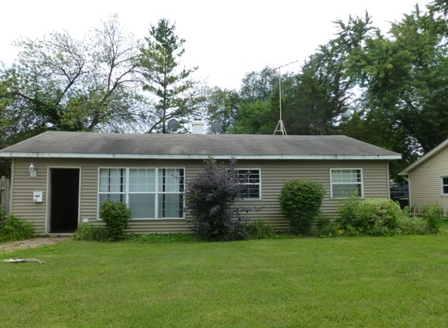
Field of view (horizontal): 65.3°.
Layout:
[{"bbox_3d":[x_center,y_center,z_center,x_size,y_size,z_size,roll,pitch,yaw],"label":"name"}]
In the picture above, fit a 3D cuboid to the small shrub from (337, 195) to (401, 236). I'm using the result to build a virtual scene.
[{"bbox_3d":[4.525,1.617,10.920,2.065,1.260,1.300,0,-4,-6],"label":"small shrub"}]

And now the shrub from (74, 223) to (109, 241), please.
[{"bbox_3d":[-3.934,2.000,10.382,0.978,0.461,0.650,0,-4,-6],"label":"shrub"}]

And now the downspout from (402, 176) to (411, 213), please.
[{"bbox_3d":[9.285,1.598,17.729,0.375,1.922,0.150,0,-4,-6],"label":"downspout"}]

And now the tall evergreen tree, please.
[{"bbox_3d":[-4.365,-4.225,28.389,5.229,15.634,5.229,0,-4,-6],"label":"tall evergreen tree"}]

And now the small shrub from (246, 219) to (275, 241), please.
[{"bbox_3d":[1.103,1.976,10.545,0.919,0.507,0.800,0,-4,-6],"label":"small shrub"}]

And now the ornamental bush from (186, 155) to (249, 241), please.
[{"bbox_3d":[-0.185,1.019,10.434,1.917,2.406,1.600,0,-4,-6],"label":"ornamental bush"}]

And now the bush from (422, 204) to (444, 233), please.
[{"bbox_3d":[6.941,1.823,11.605,0.746,0.917,0.700,0,-4,-6],"label":"bush"}]

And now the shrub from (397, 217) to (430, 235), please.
[{"bbox_3d":[6.213,2.000,11.467,1.169,0.548,0.850,0,-4,-6],"label":"shrub"}]

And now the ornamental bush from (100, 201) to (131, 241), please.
[{"bbox_3d":[-3.213,1.672,10.379,0.883,1.111,0.850,0,-4,-6],"label":"ornamental bush"}]

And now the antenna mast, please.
[{"bbox_3d":[2.631,-2.794,15.280,0.800,3.115,1.300,3,-5,-39],"label":"antenna mast"}]

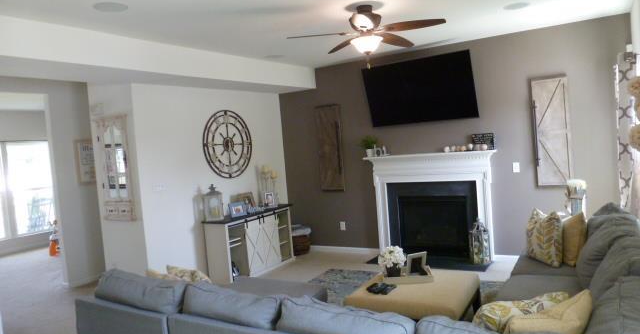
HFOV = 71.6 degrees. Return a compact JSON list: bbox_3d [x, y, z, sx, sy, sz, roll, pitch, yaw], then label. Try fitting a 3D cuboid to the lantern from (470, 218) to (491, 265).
[{"bbox_3d":[1.948,0.901,5.401,0.192,0.539,0.186,-5,3,-1],"label":"lantern"}]

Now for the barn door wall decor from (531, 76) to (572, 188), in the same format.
[{"bbox_3d":[2.631,-0.395,5.027,0.378,1.240,0.050,-2,4,32],"label":"barn door wall decor"}]

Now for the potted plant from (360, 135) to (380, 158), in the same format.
[{"bbox_3d":[0.692,-0.281,6.140,0.222,0.297,0.202,-2,4,32],"label":"potted plant"}]

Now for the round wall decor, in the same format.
[{"bbox_3d":[-1.216,-0.305,6.012,0.040,0.922,0.927,-2,4,32],"label":"round wall decor"}]

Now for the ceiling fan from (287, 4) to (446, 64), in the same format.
[{"bbox_3d":[0.381,-1.077,3.633,1.290,0.460,1.290,-2,4,32],"label":"ceiling fan"}]

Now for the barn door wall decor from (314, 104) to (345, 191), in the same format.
[{"bbox_3d":[0.168,-0.274,6.583,0.388,1.245,0.050,-2,4,32],"label":"barn door wall decor"}]

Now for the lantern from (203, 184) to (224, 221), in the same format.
[{"bbox_3d":[-1.326,0.442,5.584,0.192,0.479,0.176,-5,3,-11],"label":"lantern"}]

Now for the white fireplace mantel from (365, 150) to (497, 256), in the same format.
[{"bbox_3d":[1.428,0.533,5.781,1.698,1.399,0.222,-2,4,32],"label":"white fireplace mantel"}]

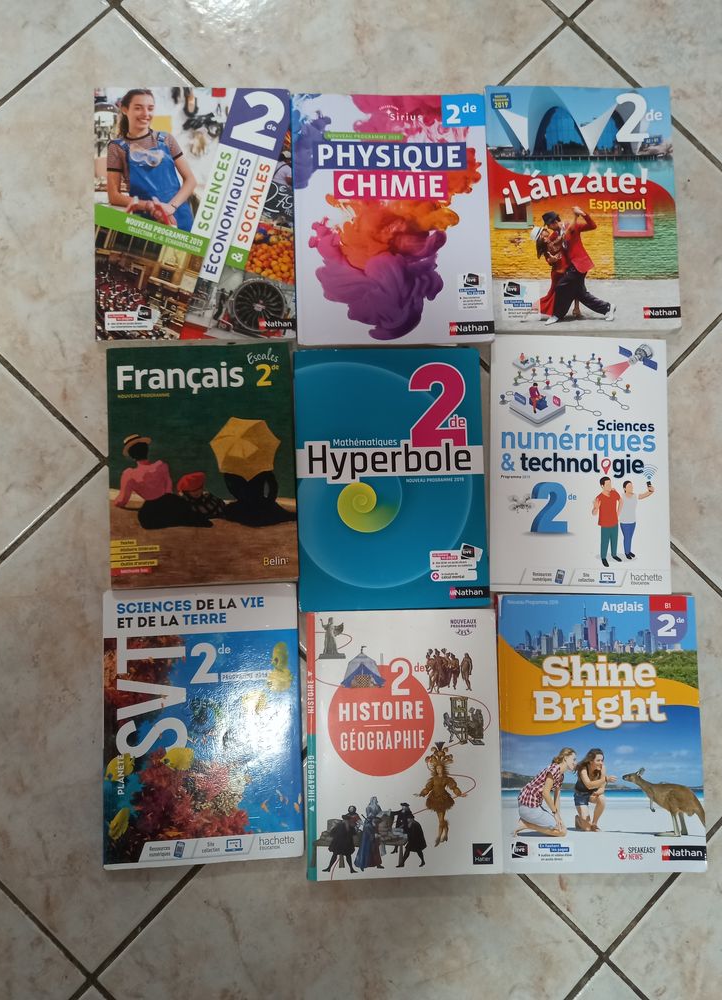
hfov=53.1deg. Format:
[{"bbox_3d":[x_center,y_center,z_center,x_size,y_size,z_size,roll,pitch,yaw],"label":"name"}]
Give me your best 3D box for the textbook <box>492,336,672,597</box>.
[{"bbox_3d":[0.237,-0.039,0.784,0.196,0.012,0.278,1,85,-3],"label":"textbook"}]

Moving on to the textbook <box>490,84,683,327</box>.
[{"bbox_3d":[0.247,-0.325,0.810,0.213,0.015,0.281,-1,85,-4],"label":"textbook"}]

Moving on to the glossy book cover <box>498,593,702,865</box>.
[{"bbox_3d":[0.249,0.241,0.757,0.213,0.016,0.282,0,85,-3],"label":"glossy book cover"}]

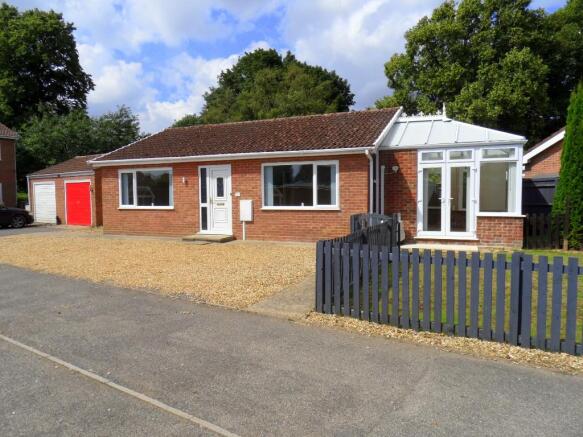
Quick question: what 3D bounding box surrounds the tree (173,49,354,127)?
[{"bbox_3d":[-2.185,-7.675,35.398,14.500,13.950,13.500,-1,3,0],"label":"tree"}]

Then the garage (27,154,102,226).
[{"bbox_3d":[-9.689,-1.627,21.512,6.050,3.600,5.350,2,4,33],"label":"garage"}]

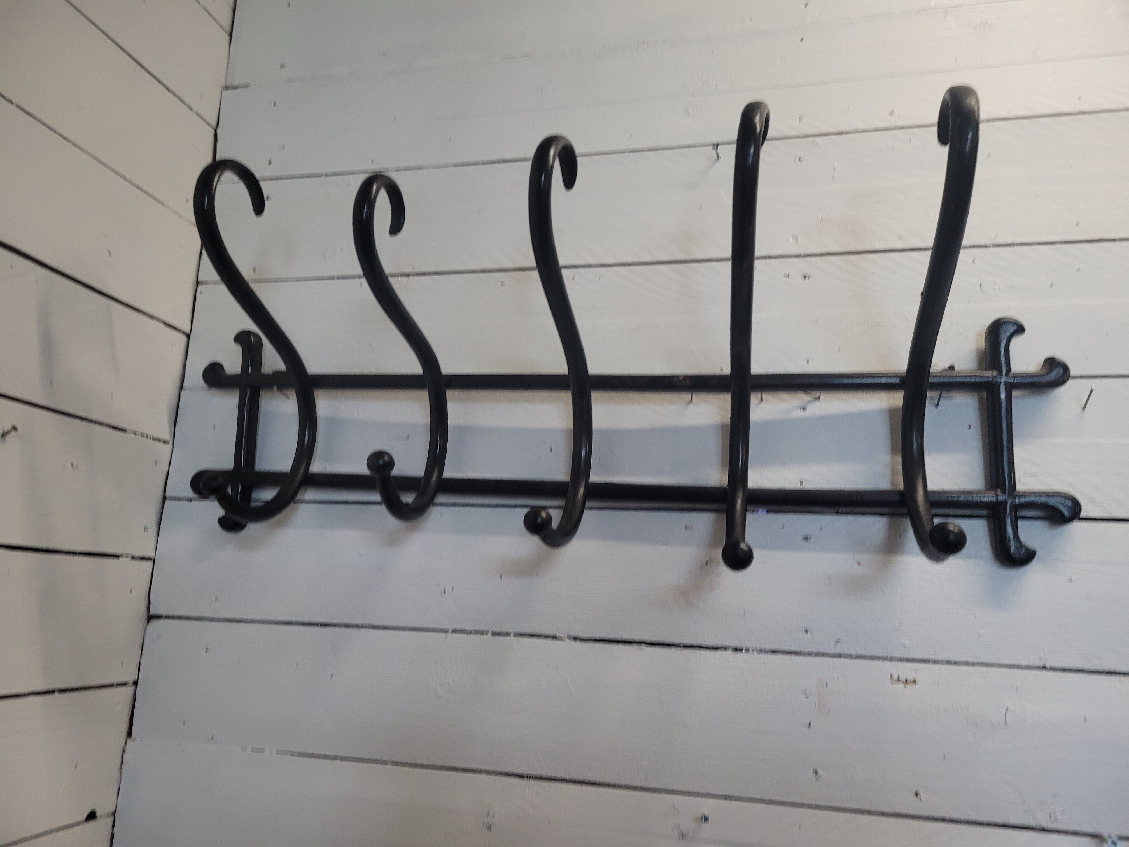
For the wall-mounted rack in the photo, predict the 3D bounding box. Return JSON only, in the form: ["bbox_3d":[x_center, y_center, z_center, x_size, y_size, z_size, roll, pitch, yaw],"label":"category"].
[{"bbox_3d":[-0.004,-0.071,0.893,1.038,0.429,0.276,0,-12,14],"label":"wall-mounted rack"}]

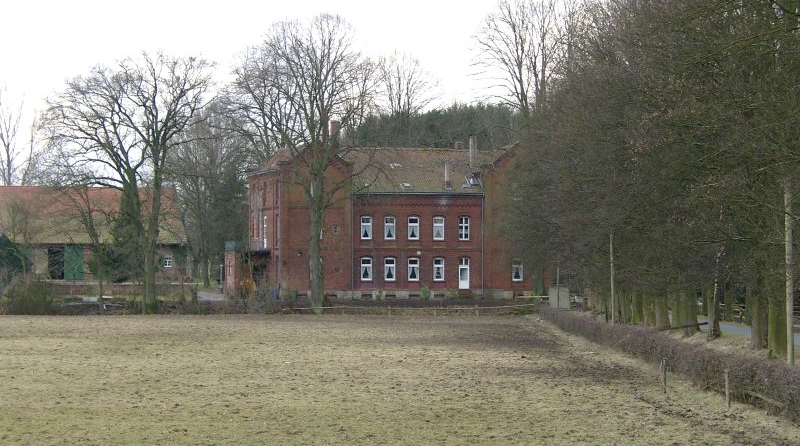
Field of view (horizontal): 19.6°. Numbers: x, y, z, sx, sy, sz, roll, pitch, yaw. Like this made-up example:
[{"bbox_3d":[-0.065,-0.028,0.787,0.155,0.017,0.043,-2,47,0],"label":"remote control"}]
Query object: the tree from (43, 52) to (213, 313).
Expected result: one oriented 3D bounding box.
[{"bbox_3d":[-21.695,-3.264,184.000,13.300,20.700,12.500,0,-1,0],"label":"tree"}]

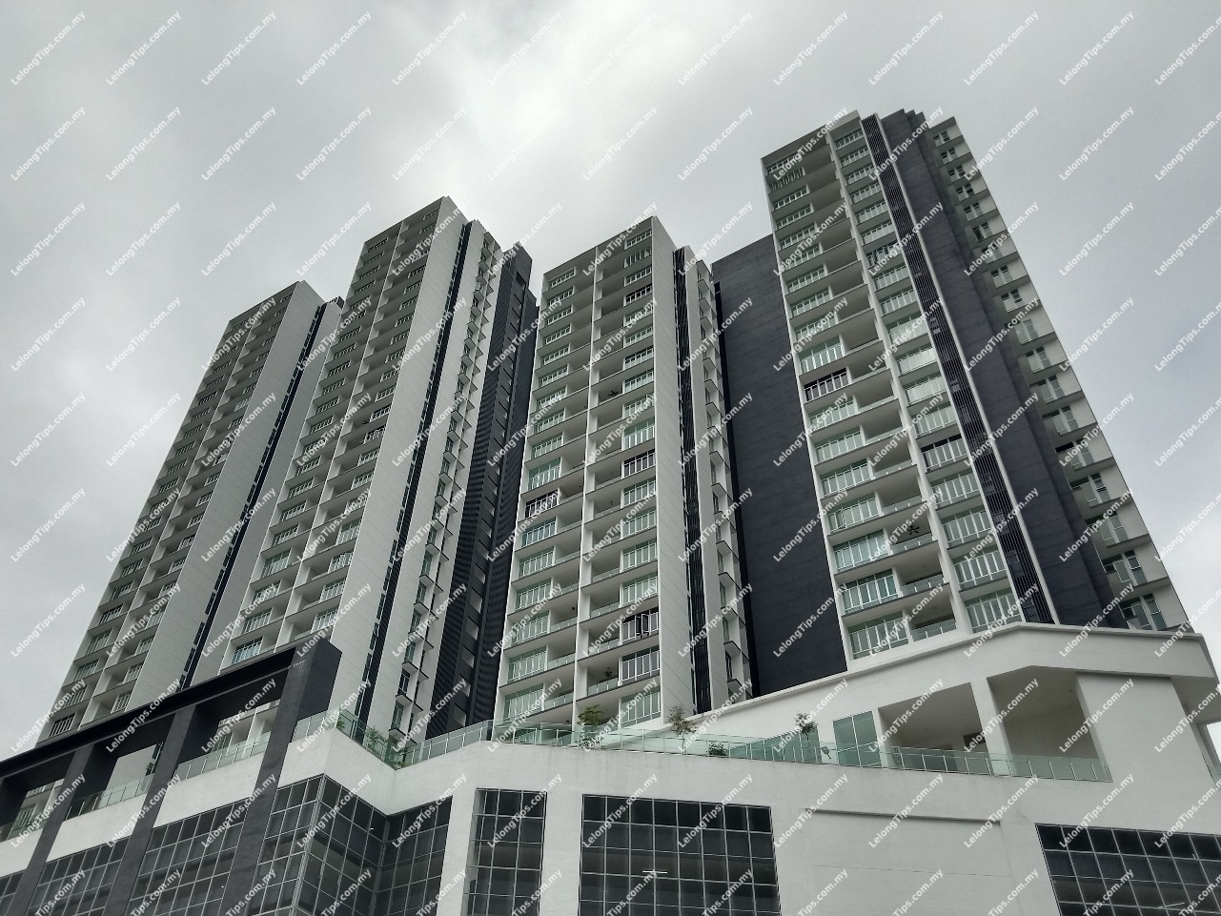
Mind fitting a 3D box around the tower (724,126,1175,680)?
[{"bbox_3d":[22.640,-5.320,78.020,28.400,59.400,16.500,-23,-47,25],"label":"tower"}]

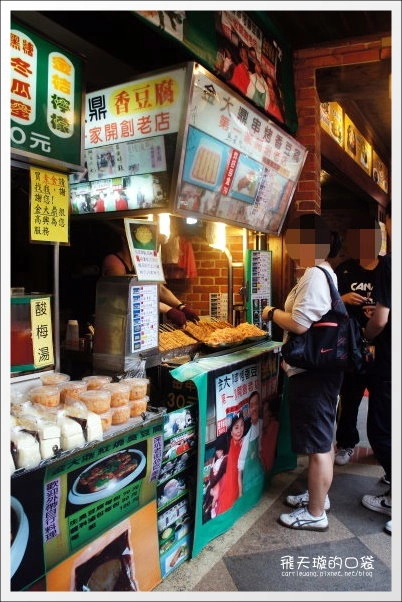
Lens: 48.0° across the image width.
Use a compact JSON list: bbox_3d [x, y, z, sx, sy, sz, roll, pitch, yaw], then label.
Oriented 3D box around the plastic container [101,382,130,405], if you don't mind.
[{"bbox_3d":[-0.333,0.371,1.758,0.122,0.067,0.122,0,3,0],"label":"plastic container"}]

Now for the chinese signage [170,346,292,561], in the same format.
[{"bbox_3d":[0.235,0.751,2.721,0.180,0.900,1.200,2,3,32],"label":"chinese signage"}]

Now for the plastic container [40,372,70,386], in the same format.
[{"bbox_3d":[-0.680,0.392,2.112,0.131,0.078,0.131,2,3,32],"label":"plastic container"}]

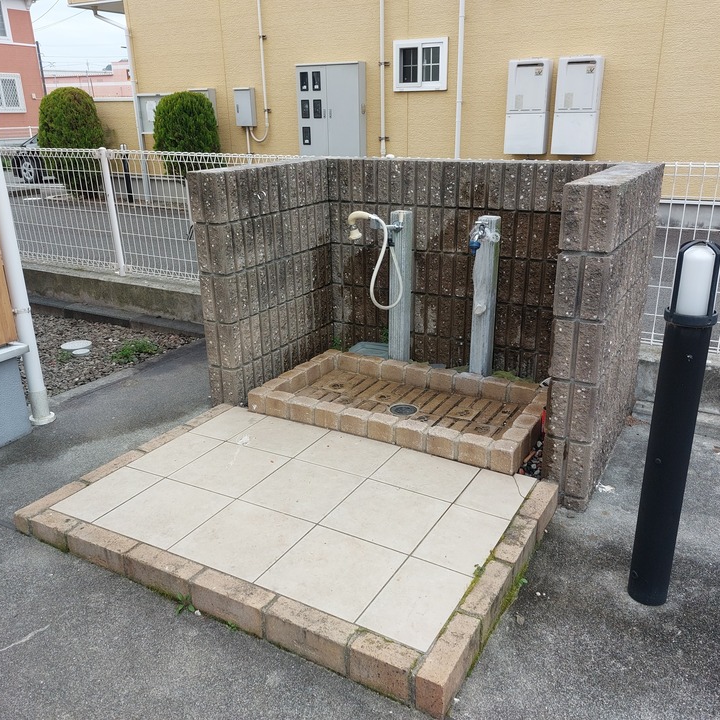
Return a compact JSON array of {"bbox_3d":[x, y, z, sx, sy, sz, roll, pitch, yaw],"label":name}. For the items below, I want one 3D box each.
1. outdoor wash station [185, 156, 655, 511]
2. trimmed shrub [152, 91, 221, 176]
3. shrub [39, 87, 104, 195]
[{"bbox_3d":[0.255,-0.257,2.741,1.599,1.026,0.895,10,23,28],"label":"outdoor wash station"},{"bbox_3d":[-2.649,-3.267,10.400,1.006,1.695,1.006,12,24,32],"label":"trimmed shrub"},{"bbox_3d":[-5.004,-3.835,11.847,1.076,1.865,1.076,12,24,32],"label":"shrub"}]

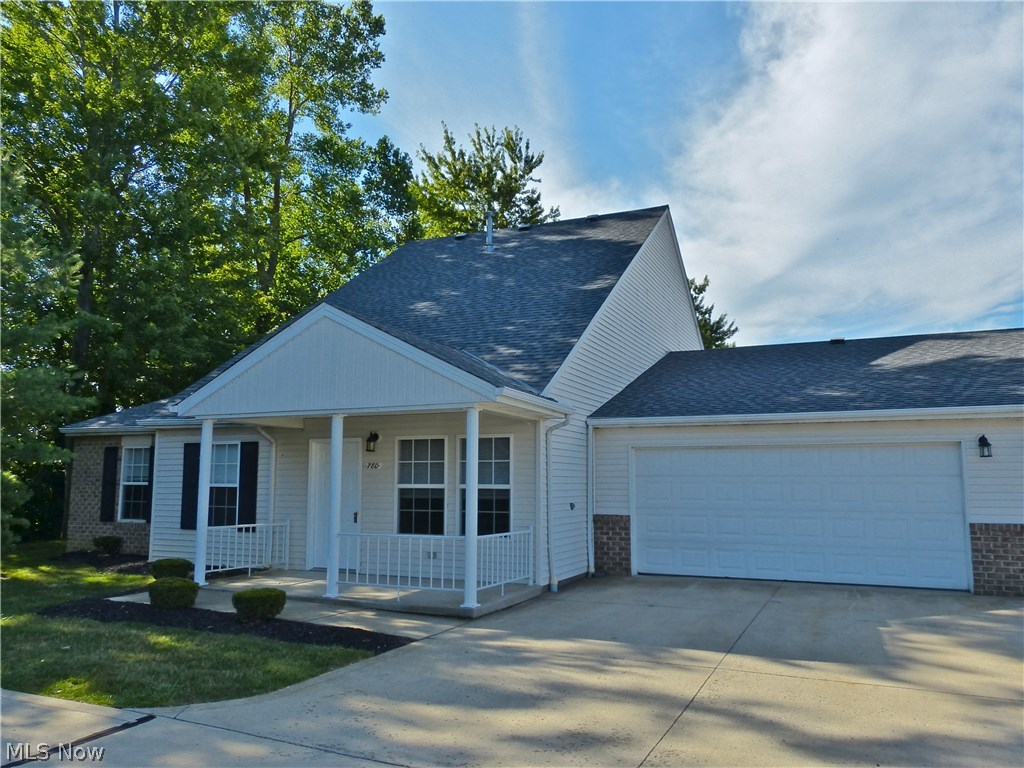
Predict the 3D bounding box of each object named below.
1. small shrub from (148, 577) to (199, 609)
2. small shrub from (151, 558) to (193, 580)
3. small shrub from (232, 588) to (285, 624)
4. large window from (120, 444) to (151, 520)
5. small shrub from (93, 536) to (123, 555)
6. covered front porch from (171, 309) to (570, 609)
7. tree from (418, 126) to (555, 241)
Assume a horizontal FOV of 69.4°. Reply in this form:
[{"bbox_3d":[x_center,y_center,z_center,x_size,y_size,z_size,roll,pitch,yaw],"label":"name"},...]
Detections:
[{"bbox_3d":[-4.271,2.634,9.339,0.574,0.369,0.574,-3,-7,24],"label":"small shrub"},{"bbox_3d":[-5.248,2.877,11.403,0.588,0.342,0.588,-3,-7,24],"label":"small shrub"},{"bbox_3d":[-2.850,2.515,8.357,0.578,0.366,0.578,0,-7,0],"label":"small shrub"},{"bbox_3d":[-7.681,2.063,15.157,0.900,1.520,0.100,-3,-7,24],"label":"large window"},{"bbox_3d":[-8.219,3.283,15.029,0.535,0.348,0.535,-3,-7,24],"label":"small shrub"},{"bbox_3d":[-2.180,0.977,10.787,5.500,3.960,2.370,-3,-7,24],"label":"covered front porch"},{"bbox_3d":[-1.588,-3.572,35.617,8.500,19.000,8.500,-3,-7,24],"label":"tree"}]

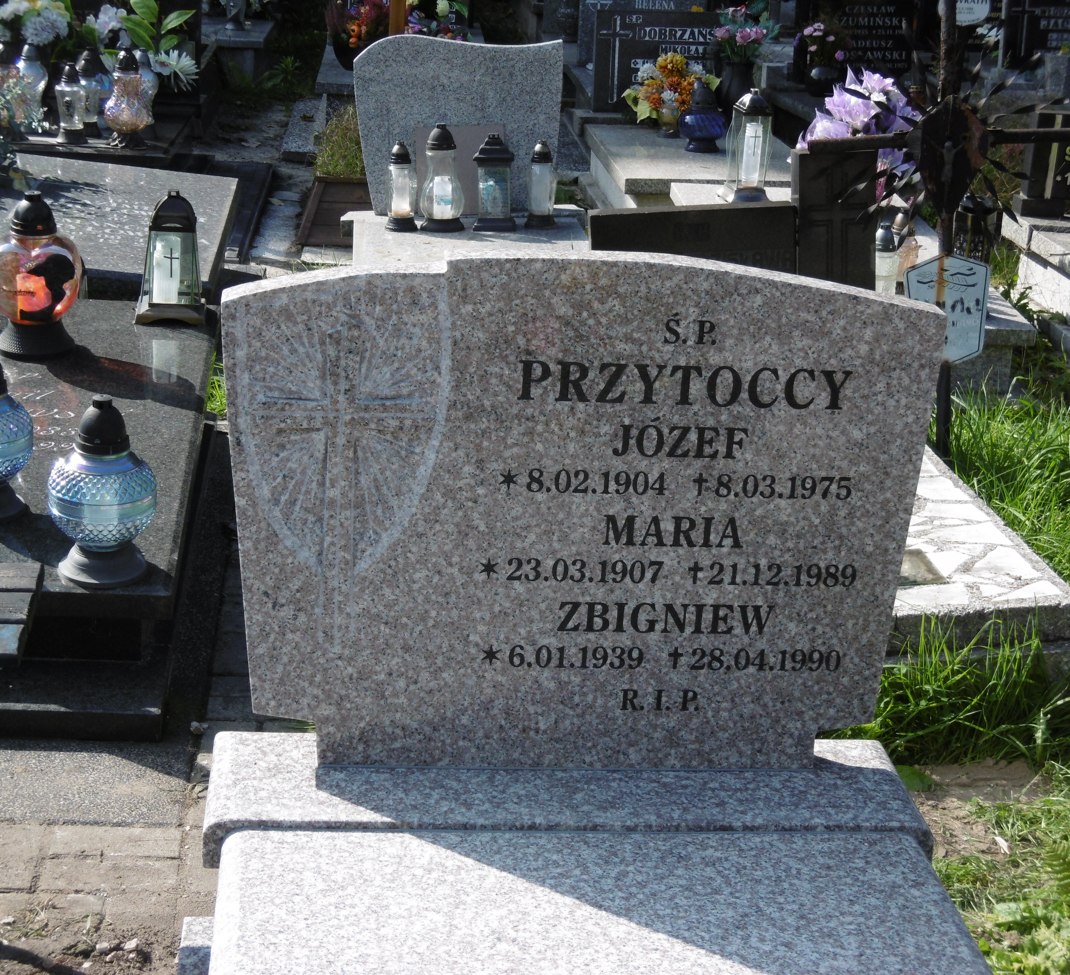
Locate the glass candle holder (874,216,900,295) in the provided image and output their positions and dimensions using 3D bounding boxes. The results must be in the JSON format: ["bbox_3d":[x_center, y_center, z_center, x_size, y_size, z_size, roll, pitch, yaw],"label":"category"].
[{"bbox_3d":[0.860,-0.536,5.400,0.065,0.212,0.065,0,18,-5],"label":"glass candle holder"}]

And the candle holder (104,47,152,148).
[{"bbox_3d":[-1.325,-1.268,7.200,0.151,0.310,0.151,0,18,-5],"label":"candle holder"}]

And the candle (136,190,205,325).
[{"bbox_3d":[-0.852,-0.542,5.150,0.141,0.294,0.141,-4,18,-18],"label":"candle"}]

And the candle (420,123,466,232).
[{"bbox_3d":[-0.252,-0.850,6.050,0.125,0.284,0.125,0,18,-5],"label":"candle"}]

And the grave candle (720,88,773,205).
[{"bbox_3d":[0.629,-1.015,6.551,0.120,0.310,0.120,-2,19,-12],"label":"grave candle"}]

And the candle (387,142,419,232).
[{"bbox_3d":[-0.356,-0.818,5.963,0.088,0.232,0.088,0,18,-5],"label":"candle"}]

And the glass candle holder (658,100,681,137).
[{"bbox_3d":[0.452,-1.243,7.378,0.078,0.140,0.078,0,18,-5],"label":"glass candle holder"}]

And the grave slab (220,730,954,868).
[{"bbox_3d":[0.031,0.347,2.504,0.790,0.058,0.220,1,19,-5],"label":"grave slab"}]

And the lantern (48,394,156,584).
[{"bbox_3d":[-0.717,-0.002,3.680,0.174,0.308,0.174,0,18,-5],"label":"lantern"}]

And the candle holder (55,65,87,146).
[{"bbox_3d":[-1.510,-1.247,7.200,0.100,0.250,0.100,0,18,-5],"label":"candle holder"}]

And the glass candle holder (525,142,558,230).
[{"bbox_3d":[0.021,-0.822,5.963,0.087,0.232,0.087,0,18,-5],"label":"glass candle holder"}]

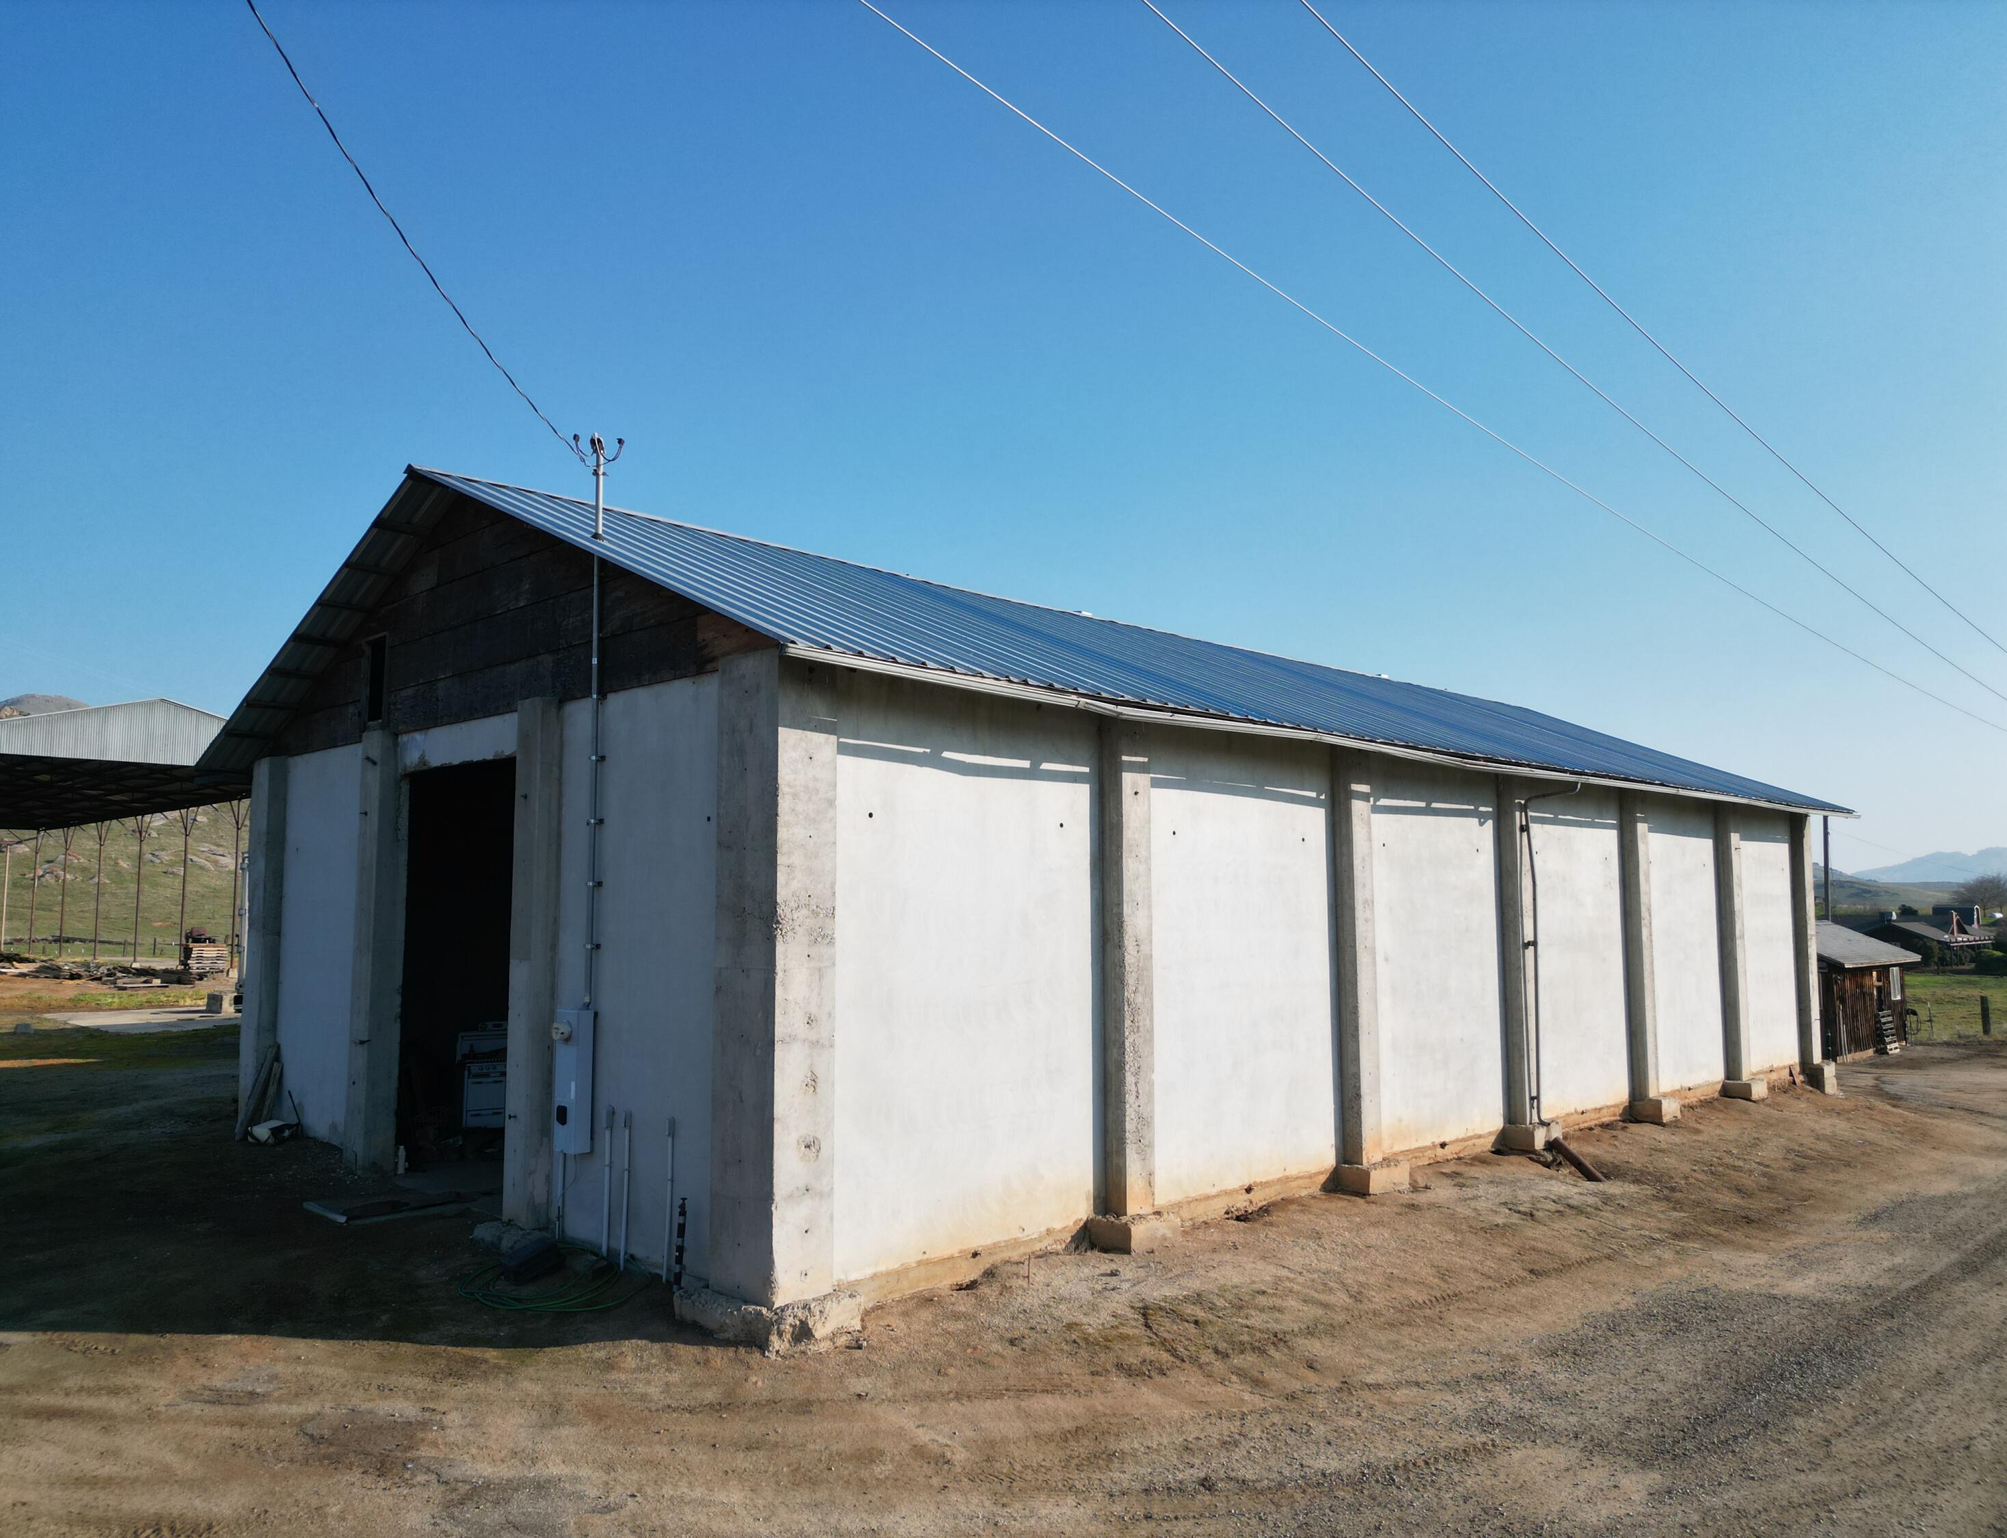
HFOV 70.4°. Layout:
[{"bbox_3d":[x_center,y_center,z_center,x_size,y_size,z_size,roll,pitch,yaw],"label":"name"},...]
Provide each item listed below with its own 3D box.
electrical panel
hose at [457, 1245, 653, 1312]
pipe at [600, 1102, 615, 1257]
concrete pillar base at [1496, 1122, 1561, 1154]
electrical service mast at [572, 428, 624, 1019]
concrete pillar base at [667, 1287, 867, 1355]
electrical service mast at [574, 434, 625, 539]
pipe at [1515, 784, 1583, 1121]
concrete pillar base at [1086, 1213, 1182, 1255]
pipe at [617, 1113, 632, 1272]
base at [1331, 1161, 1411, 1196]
[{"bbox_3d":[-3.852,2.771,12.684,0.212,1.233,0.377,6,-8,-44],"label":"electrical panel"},{"bbox_3d":[-3.664,4.150,11.616,1.192,0.121,1.919,6,-8,-44],"label":"hose"},{"bbox_3d":[-3.401,3.537,12.221,0.071,1.273,0.071,6,-8,-44],"label":"pipe"},{"bbox_3d":[6.826,4.714,18.328,0.768,0.273,0.414,6,-8,-44],"label":"concrete pillar base"},{"bbox_3d":[-3.696,-0.485,12.906,0.364,5.303,0.283,6,-8,-44],"label":"electrical service mast"},{"bbox_3d":[-1.773,4.029,10.662,0.859,0.333,1.232,6,-8,-44],"label":"concrete pillar base"},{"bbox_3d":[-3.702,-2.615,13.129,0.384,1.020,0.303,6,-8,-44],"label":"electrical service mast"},{"bbox_3d":[7.101,2.353,18.220,0.151,4.394,0.788,6,-8,-44],"label":"pipe"},{"bbox_3d":[1.208,4.185,12.918,0.707,0.268,0.465,6,-8,-44],"label":"concrete pillar base"},{"bbox_3d":[-3.196,3.561,12.008,0.071,1.293,0.071,6,-8,-44],"label":"pipe"},{"bbox_3d":[4.049,4.464,15.625,0.818,0.273,0.460,6,-8,-44],"label":"base"}]

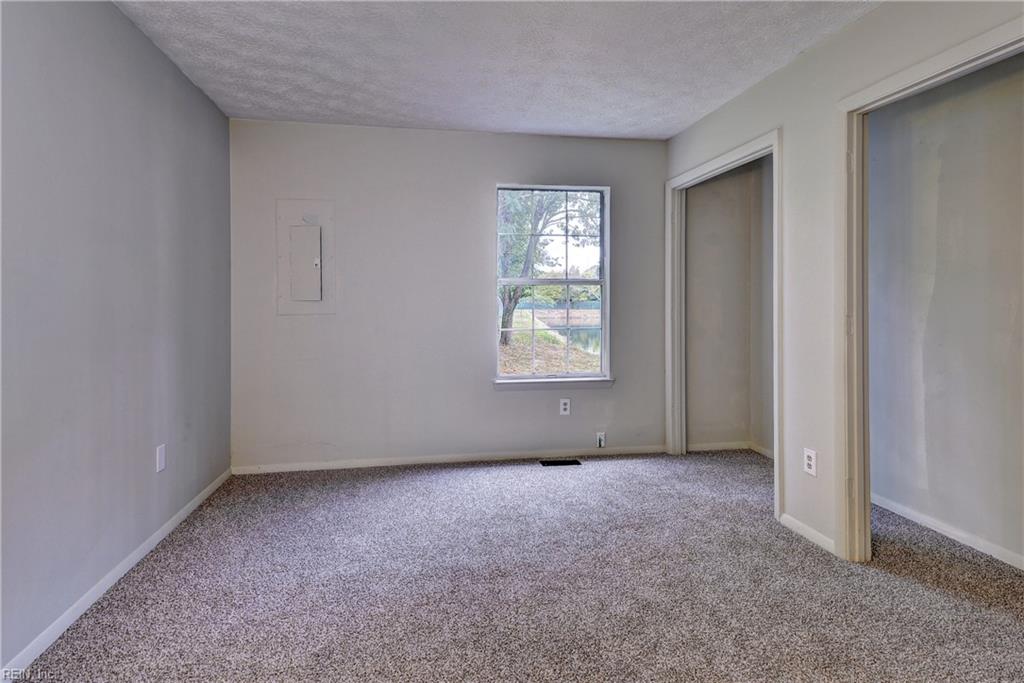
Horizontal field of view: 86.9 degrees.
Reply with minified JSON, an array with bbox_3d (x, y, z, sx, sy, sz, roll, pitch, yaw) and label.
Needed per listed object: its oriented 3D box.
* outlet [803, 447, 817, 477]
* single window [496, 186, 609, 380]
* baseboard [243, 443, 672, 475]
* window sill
[{"bbox_3d":[1.458,0.591,2.651,0.012,0.120,0.079,-1,3,-10],"label":"outlet"},{"bbox_3d":[0.313,-0.425,4.024,0.861,1.416,0.099,-1,3,-10],"label":"single window"},{"bbox_3d":[-0.350,0.860,3.937,3.158,0.071,0.018,-1,3,-10],"label":"baseboard"},{"bbox_3d":[0.327,0.314,4.035,0.916,0.077,0.089,-1,3,-10],"label":"window sill"}]

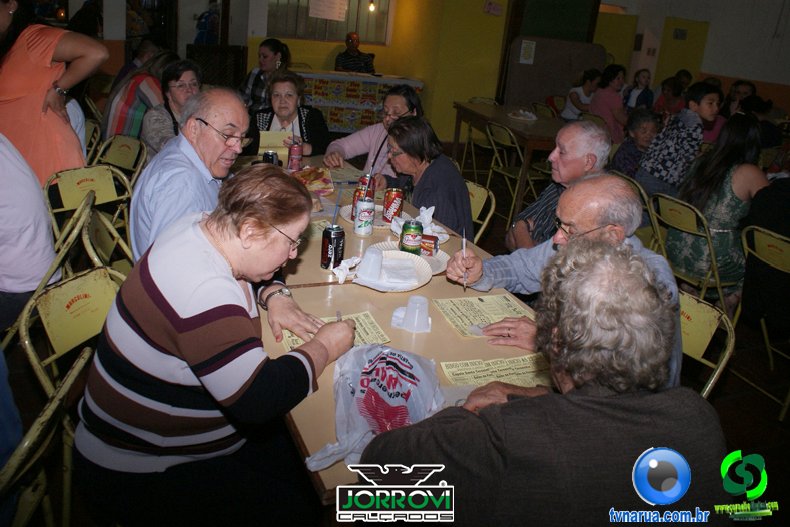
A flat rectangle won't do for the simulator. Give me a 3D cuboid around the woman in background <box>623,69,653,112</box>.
[{"bbox_3d":[2.403,-1.333,6.163,0.440,1.280,0.600,10,22,14],"label":"woman in background"}]

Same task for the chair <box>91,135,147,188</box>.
[{"bbox_3d":[-1.644,-0.272,3.231,0.400,0.790,0.460,18,25,32],"label":"chair"}]

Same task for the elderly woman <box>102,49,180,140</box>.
[{"bbox_3d":[-1.554,-0.763,3.930,0.640,1.220,0.460,-4,23,-22],"label":"elderly woman"}]

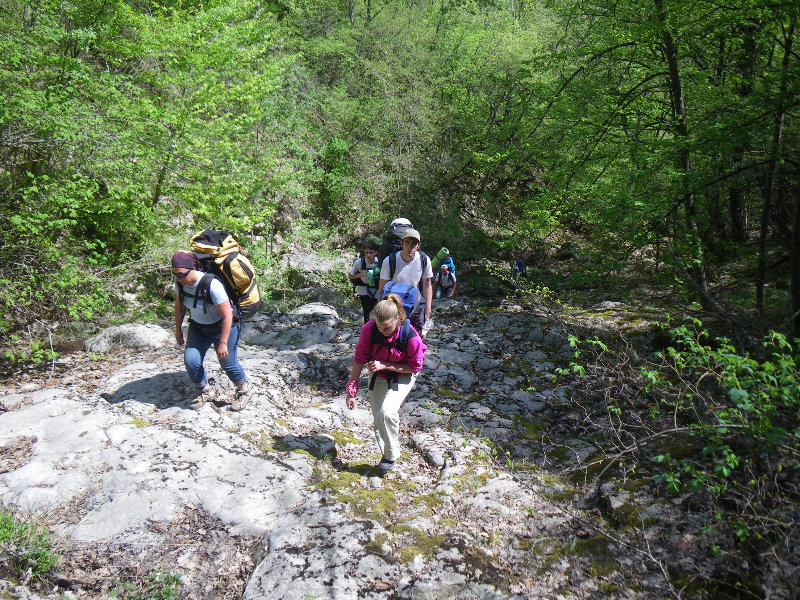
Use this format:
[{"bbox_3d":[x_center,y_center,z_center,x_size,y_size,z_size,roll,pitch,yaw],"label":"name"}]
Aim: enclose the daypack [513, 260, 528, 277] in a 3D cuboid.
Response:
[{"bbox_3d":[3.724,-0.974,20.000,0.300,0.480,0.380,-13,19,-42],"label":"daypack"}]

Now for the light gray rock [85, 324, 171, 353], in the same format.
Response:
[{"bbox_3d":[-3.116,0.446,7.400,1.000,0.290,0.620,-3,14,-12],"label":"light gray rock"}]

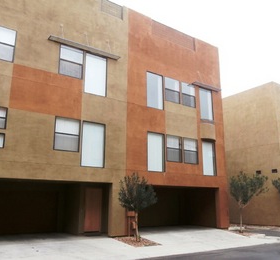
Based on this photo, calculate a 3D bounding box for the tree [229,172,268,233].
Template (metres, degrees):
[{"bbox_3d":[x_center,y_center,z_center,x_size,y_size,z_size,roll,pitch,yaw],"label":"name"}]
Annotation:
[{"bbox_3d":[6.154,4.012,16.840,2.018,3.353,1.934,9,-16,-34],"label":"tree"}]

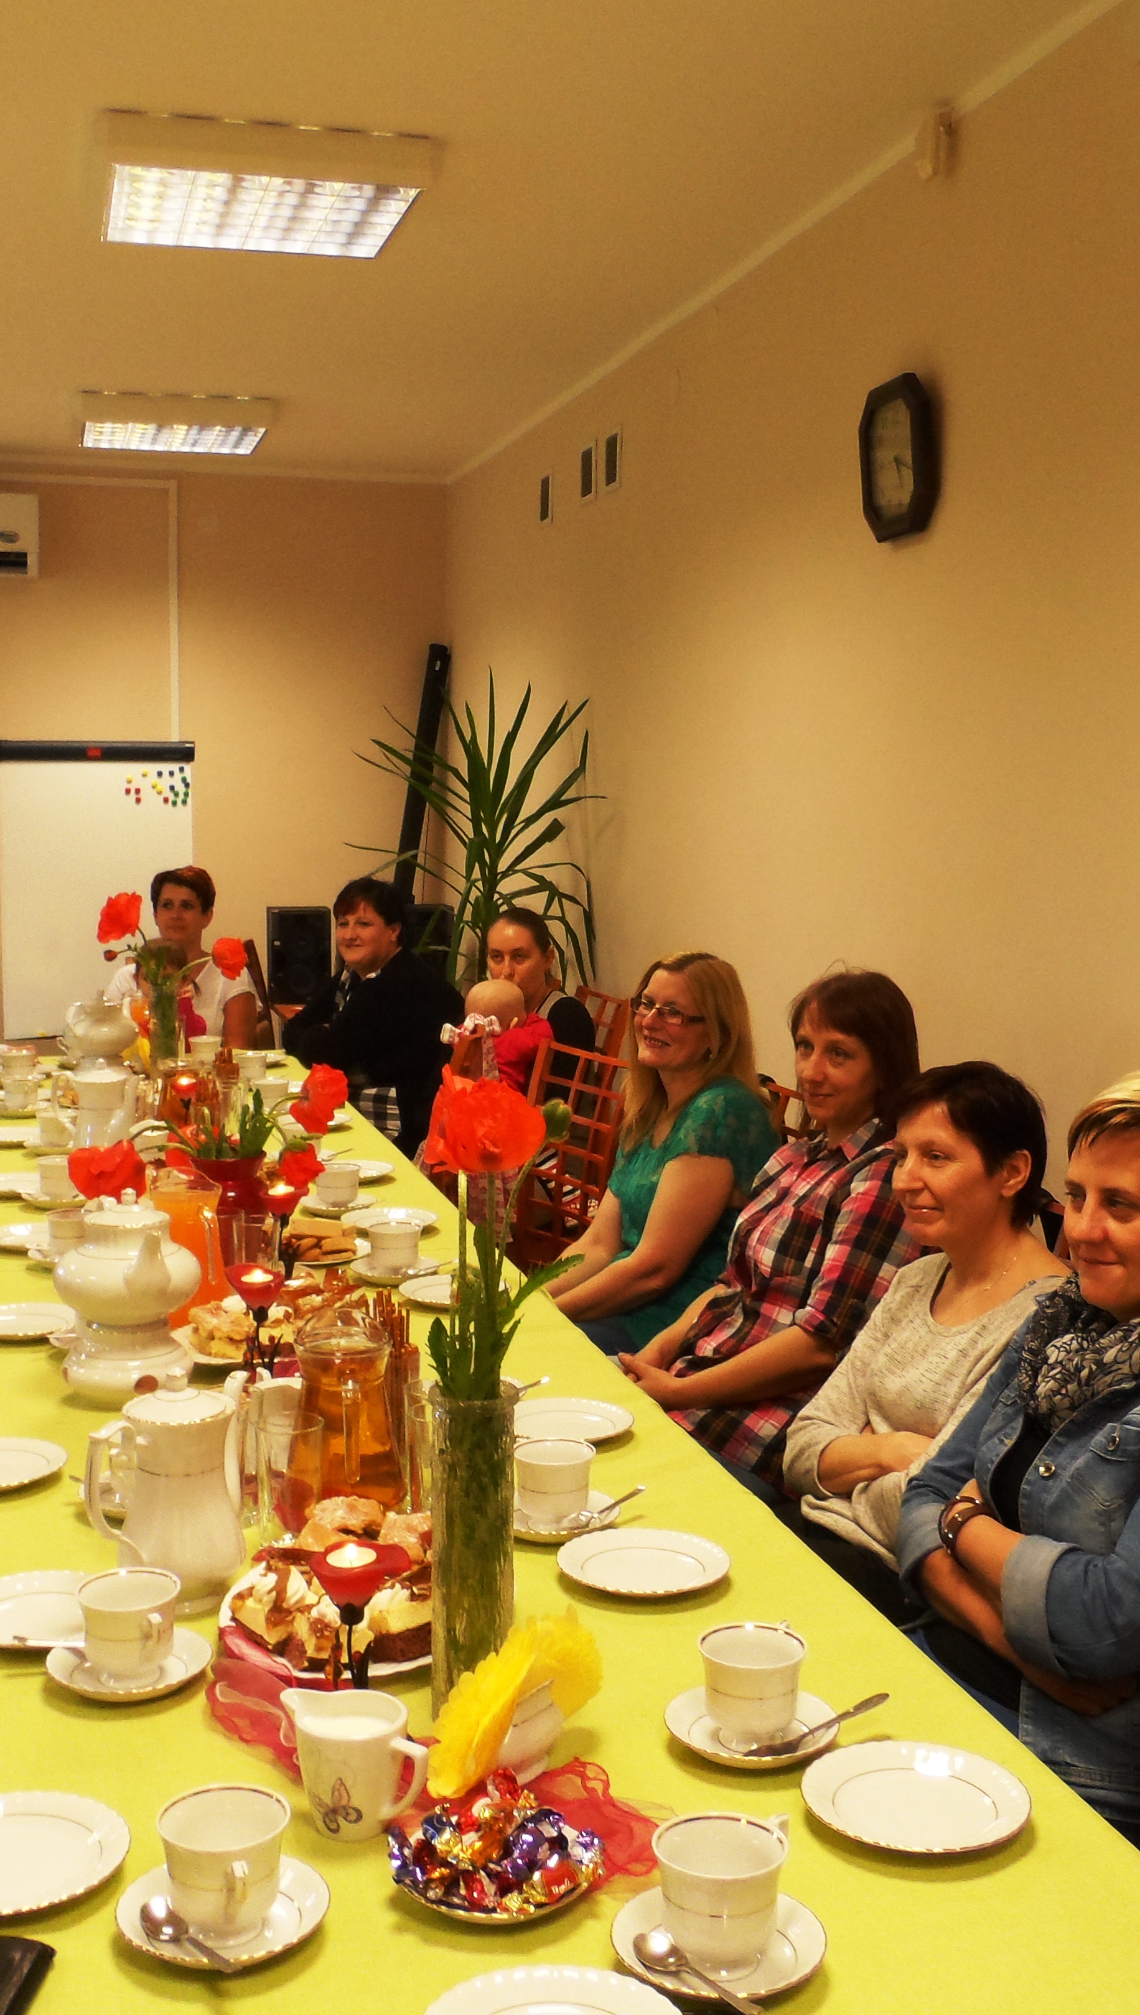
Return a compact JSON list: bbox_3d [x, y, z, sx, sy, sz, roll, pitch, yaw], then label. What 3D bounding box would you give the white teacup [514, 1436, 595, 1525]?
[{"bbox_3d":[-0.020,0.491,1.915,0.084,0.075,0.103,-7,10,-45],"label":"white teacup"}]

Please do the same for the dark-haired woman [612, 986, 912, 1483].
[{"bbox_3d":[0.205,0.562,2.729,0.710,1.240,0.500,-3,7,-24],"label":"dark-haired woman"}]

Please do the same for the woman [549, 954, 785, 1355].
[{"bbox_3d":[0.045,0.532,3.100,0.740,1.231,0.480,-4,8,-29],"label":"woman"}]

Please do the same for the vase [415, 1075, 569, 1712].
[{"bbox_3d":[-0.068,0.318,1.525,0.135,0.535,0.125,-2,7,-17],"label":"vase"}]

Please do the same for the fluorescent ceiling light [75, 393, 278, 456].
[{"bbox_3d":[-1.381,-2.012,6.463,0.630,0.088,0.630,-2,7,-17],"label":"fluorescent ceiling light"}]

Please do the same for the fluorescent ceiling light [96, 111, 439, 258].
[{"bbox_3d":[-0.670,-1.734,3.980,0.645,0.085,0.620,-2,6,-17],"label":"fluorescent ceiling light"}]

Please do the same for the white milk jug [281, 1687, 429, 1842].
[{"bbox_3d":[-0.158,0.559,1.372,0.122,0.091,0.080,3,7,23],"label":"white milk jug"}]

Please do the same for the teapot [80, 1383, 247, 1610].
[{"bbox_3d":[-0.367,0.449,1.747,0.178,0.222,0.120,-7,10,-45],"label":"teapot"}]

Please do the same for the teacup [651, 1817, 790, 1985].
[{"bbox_3d":[0.103,0.576,1.205,0.084,0.076,0.103,6,9,43],"label":"teacup"}]

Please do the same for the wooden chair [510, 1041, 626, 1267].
[{"bbox_3d":[-0.186,0.572,3.961,0.500,0.960,0.410,-3,7,-24],"label":"wooden chair"}]

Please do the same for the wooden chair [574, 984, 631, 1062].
[{"bbox_3d":[-0.112,0.445,5.142,0.500,0.960,0.410,-3,7,-24],"label":"wooden chair"}]

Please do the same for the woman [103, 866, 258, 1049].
[{"bbox_3d":[-1.124,0.232,5.536,0.480,1.290,0.720,-1,6,-14],"label":"woman"}]

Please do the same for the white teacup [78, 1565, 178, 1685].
[{"bbox_3d":[-0.358,0.512,1.526,0.085,0.070,0.100,-3,7,-24],"label":"white teacup"}]

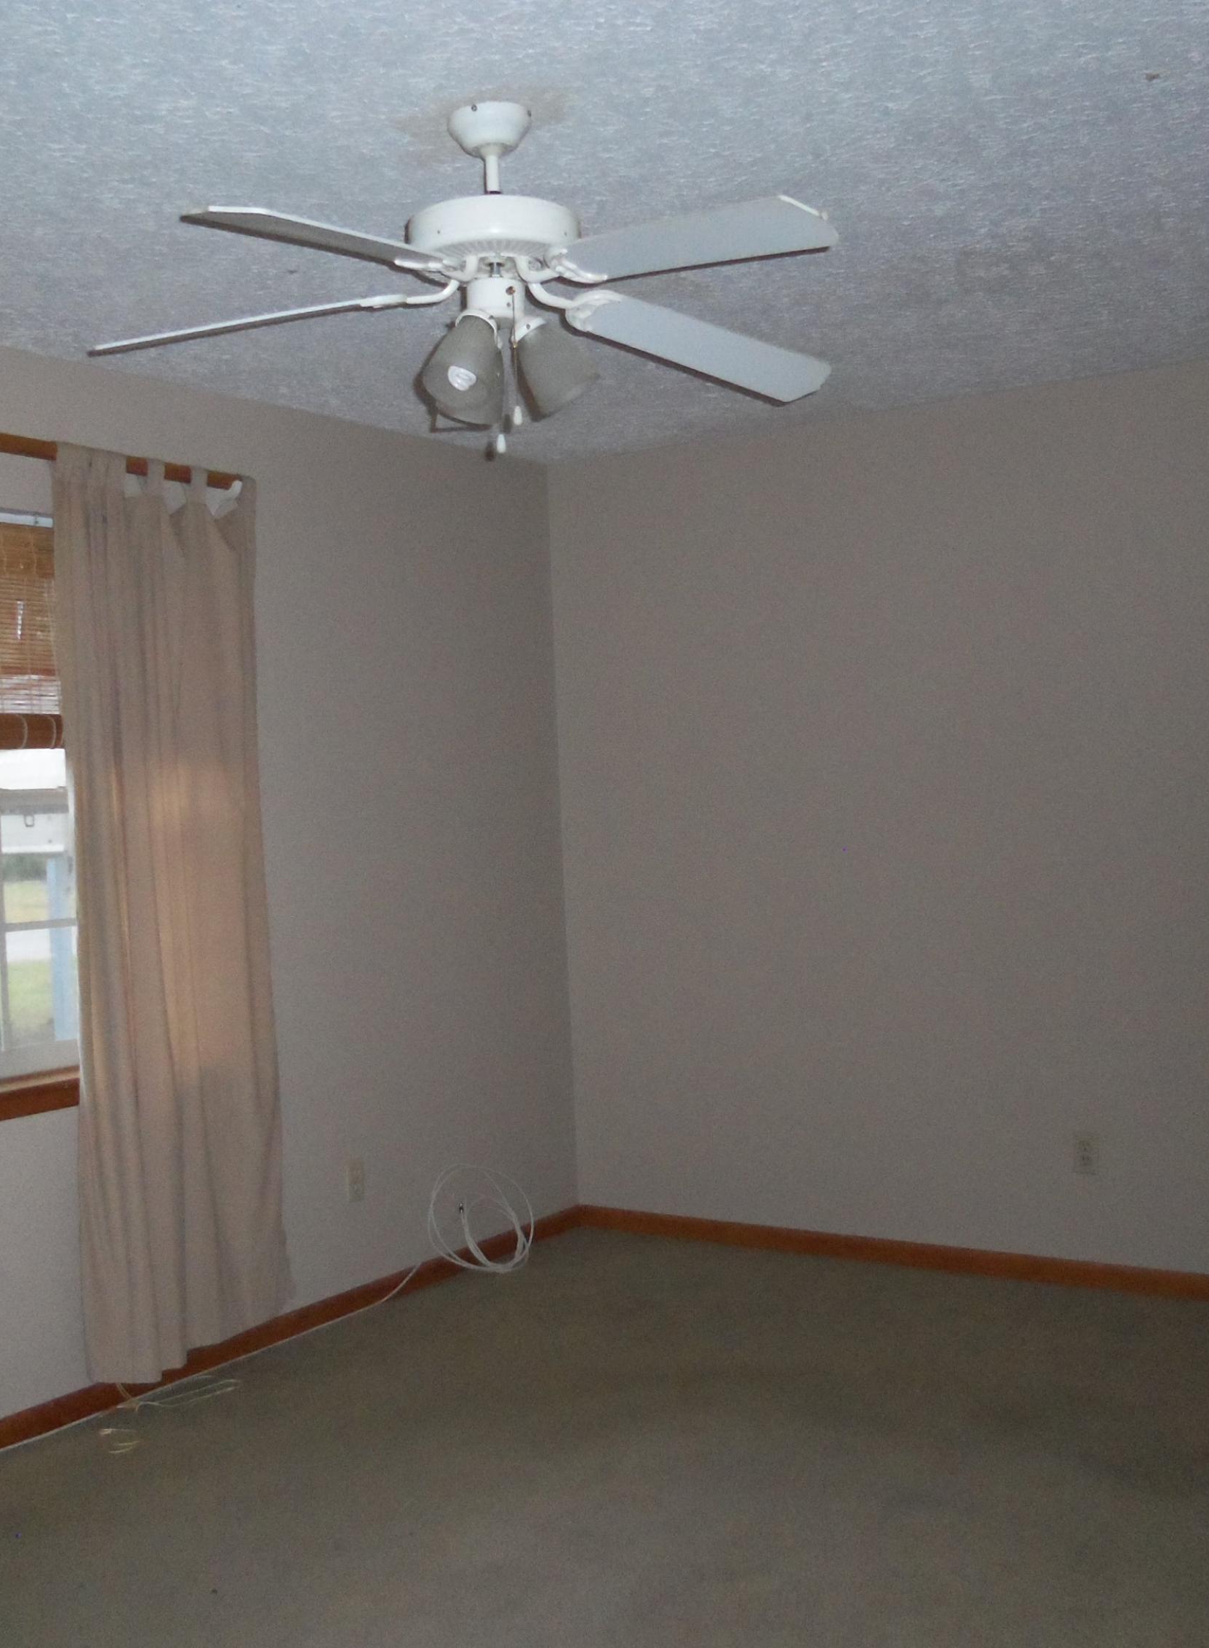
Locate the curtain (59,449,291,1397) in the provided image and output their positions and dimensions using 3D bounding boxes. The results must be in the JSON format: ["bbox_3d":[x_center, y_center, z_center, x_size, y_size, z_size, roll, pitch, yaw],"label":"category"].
[{"bbox_3d":[-1.000,0.201,4.276,0.130,2.130,0.680,-2,1,34],"label":"curtain"}]

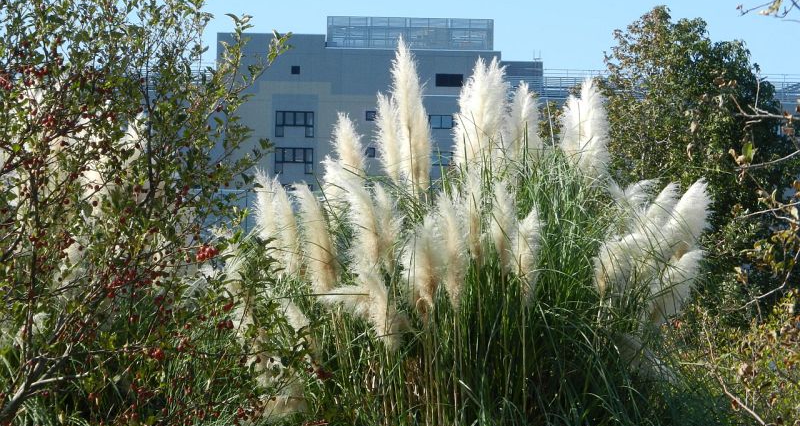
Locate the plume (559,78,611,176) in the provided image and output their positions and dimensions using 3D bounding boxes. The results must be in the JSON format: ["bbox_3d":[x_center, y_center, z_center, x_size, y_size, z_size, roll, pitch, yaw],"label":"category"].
[{"bbox_3d":[0.866,-0.397,11.500,0.239,0.479,0.197,0,0,0],"label":"plume"}]

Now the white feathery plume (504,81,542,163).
[{"bbox_3d":[0.585,-0.414,11.600,0.175,0.417,0.161,0,0,0],"label":"white feathery plume"}]

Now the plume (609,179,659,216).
[{"bbox_3d":[1.087,-0.067,11.400,0.233,0.186,0.158,0,0,0],"label":"plume"}]

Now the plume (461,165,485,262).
[{"bbox_3d":[0.329,0.002,11.100,0.104,0.435,0.109,-2,0,0],"label":"plume"}]

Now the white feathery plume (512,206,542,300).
[{"bbox_3d":[0.567,0.176,10.900,0.120,0.418,0.125,4,0,0],"label":"white feathery plume"}]

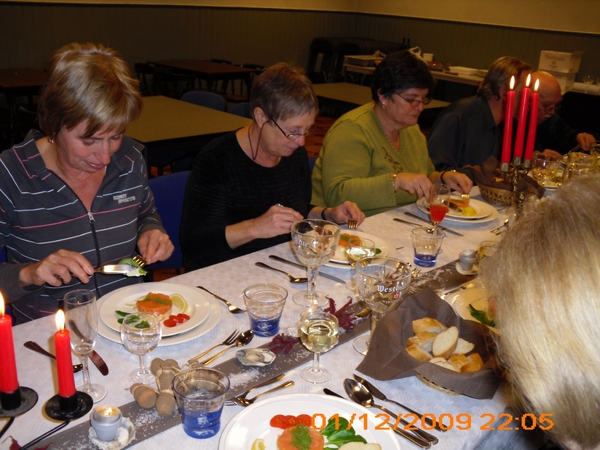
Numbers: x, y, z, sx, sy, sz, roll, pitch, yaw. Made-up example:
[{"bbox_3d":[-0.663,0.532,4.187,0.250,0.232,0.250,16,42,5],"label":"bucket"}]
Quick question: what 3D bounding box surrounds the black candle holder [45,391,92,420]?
[{"bbox_3d":[-0.362,0.281,0.979,0.075,0.034,0.075,-16,28,-39],"label":"black candle holder"}]

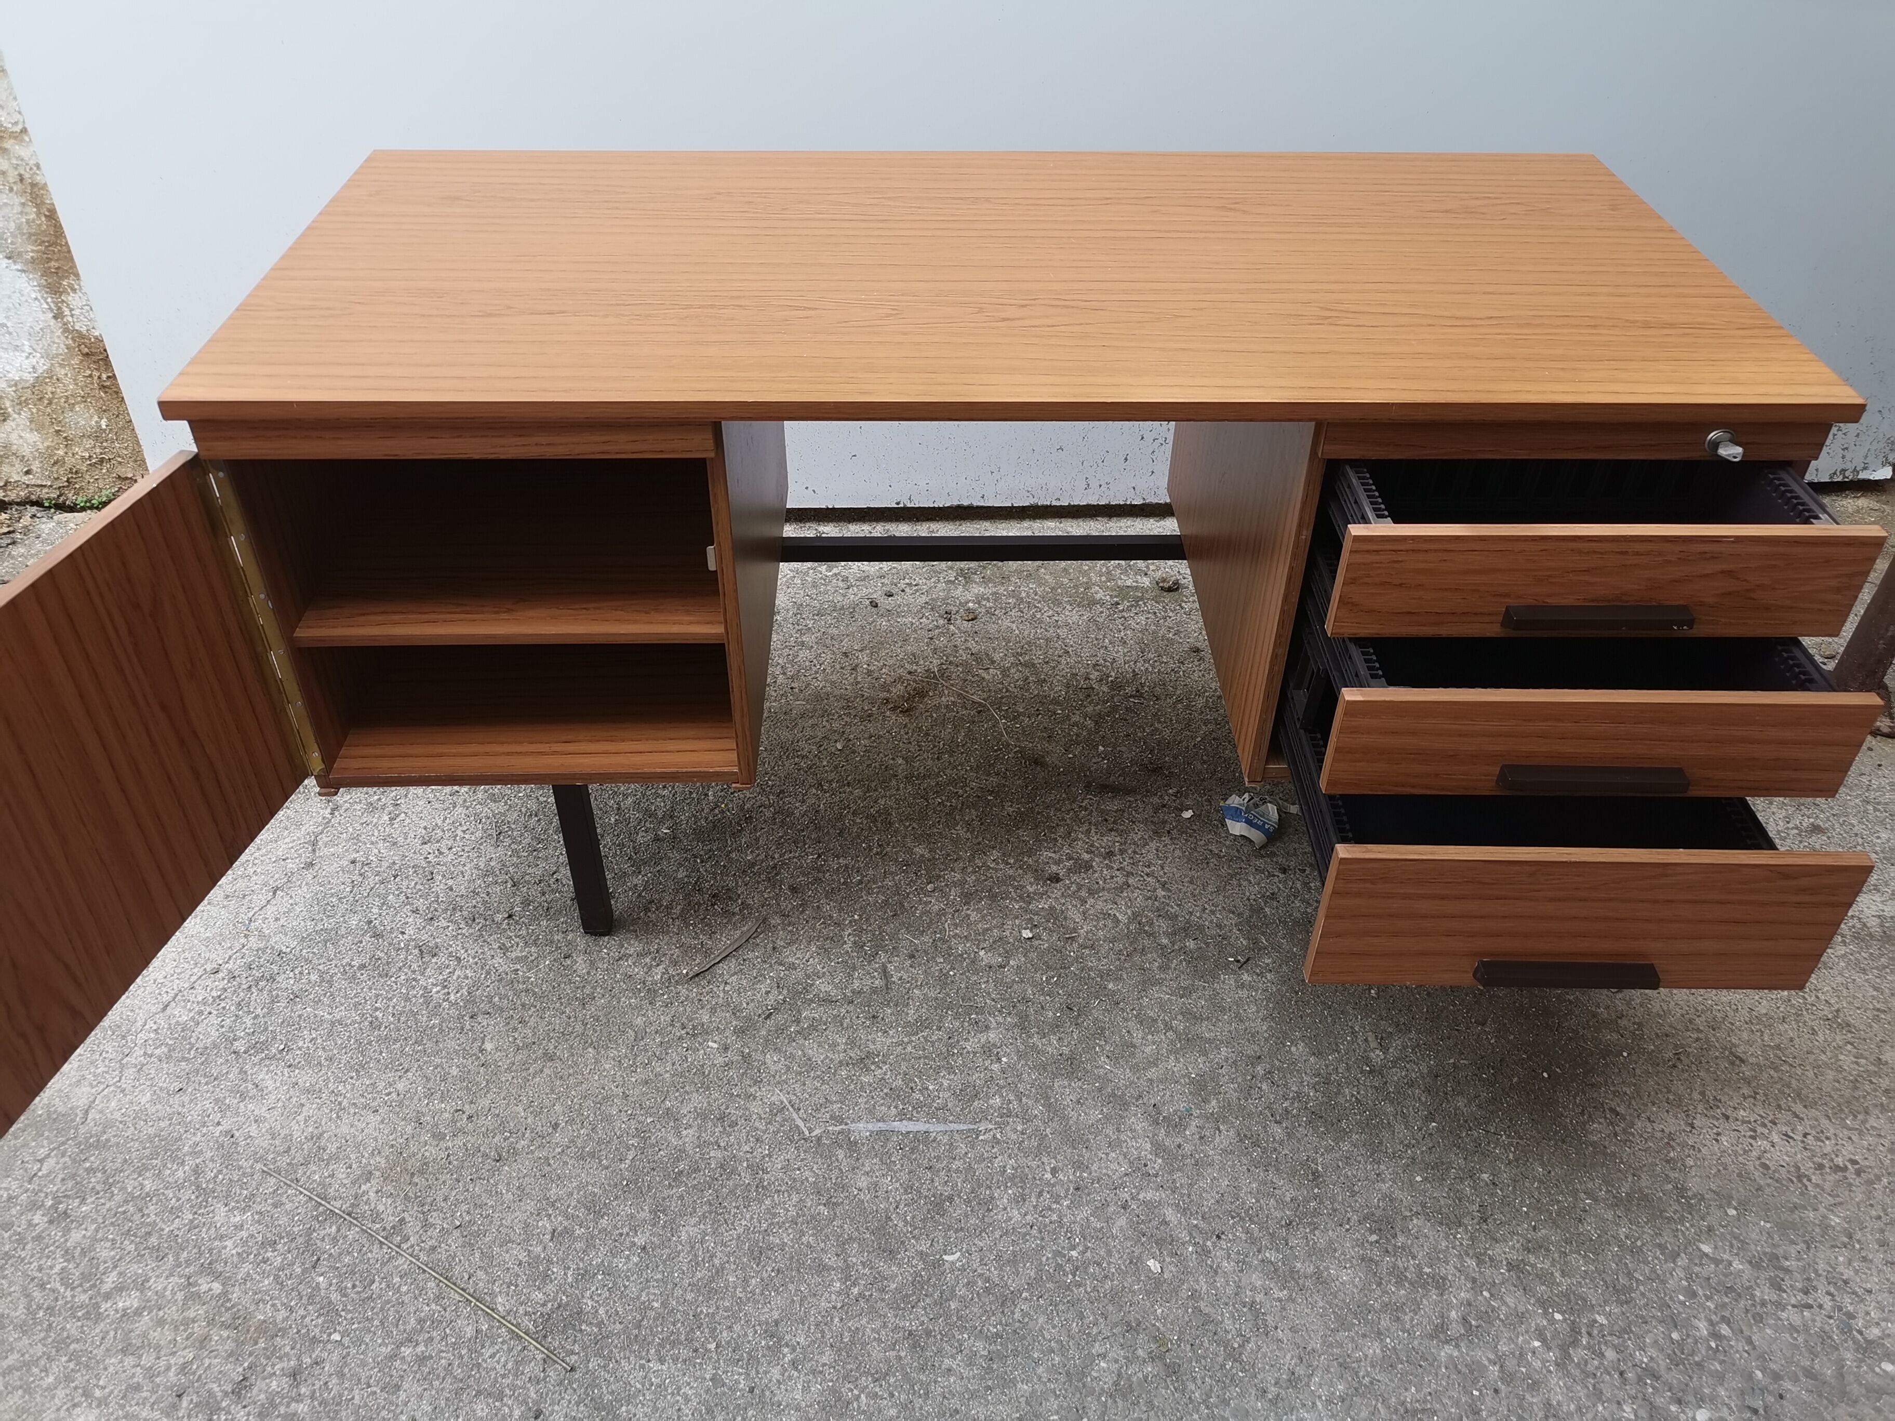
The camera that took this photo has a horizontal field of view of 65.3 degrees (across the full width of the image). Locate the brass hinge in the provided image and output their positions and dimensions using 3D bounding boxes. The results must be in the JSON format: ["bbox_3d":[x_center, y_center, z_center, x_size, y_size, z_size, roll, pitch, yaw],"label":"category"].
[{"bbox_3d":[-0.668,-0.073,1.445,0.027,0.378,0.018,0,39,-2],"label":"brass hinge"}]

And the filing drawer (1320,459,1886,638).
[{"bbox_3d":[0.577,-0.255,1.484,0.465,0.108,0.500,0,39,-1],"label":"filing drawer"}]

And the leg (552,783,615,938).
[{"bbox_3d":[-0.427,0.152,1.725,0.028,0.282,0.028,0,39,-2],"label":"leg"}]

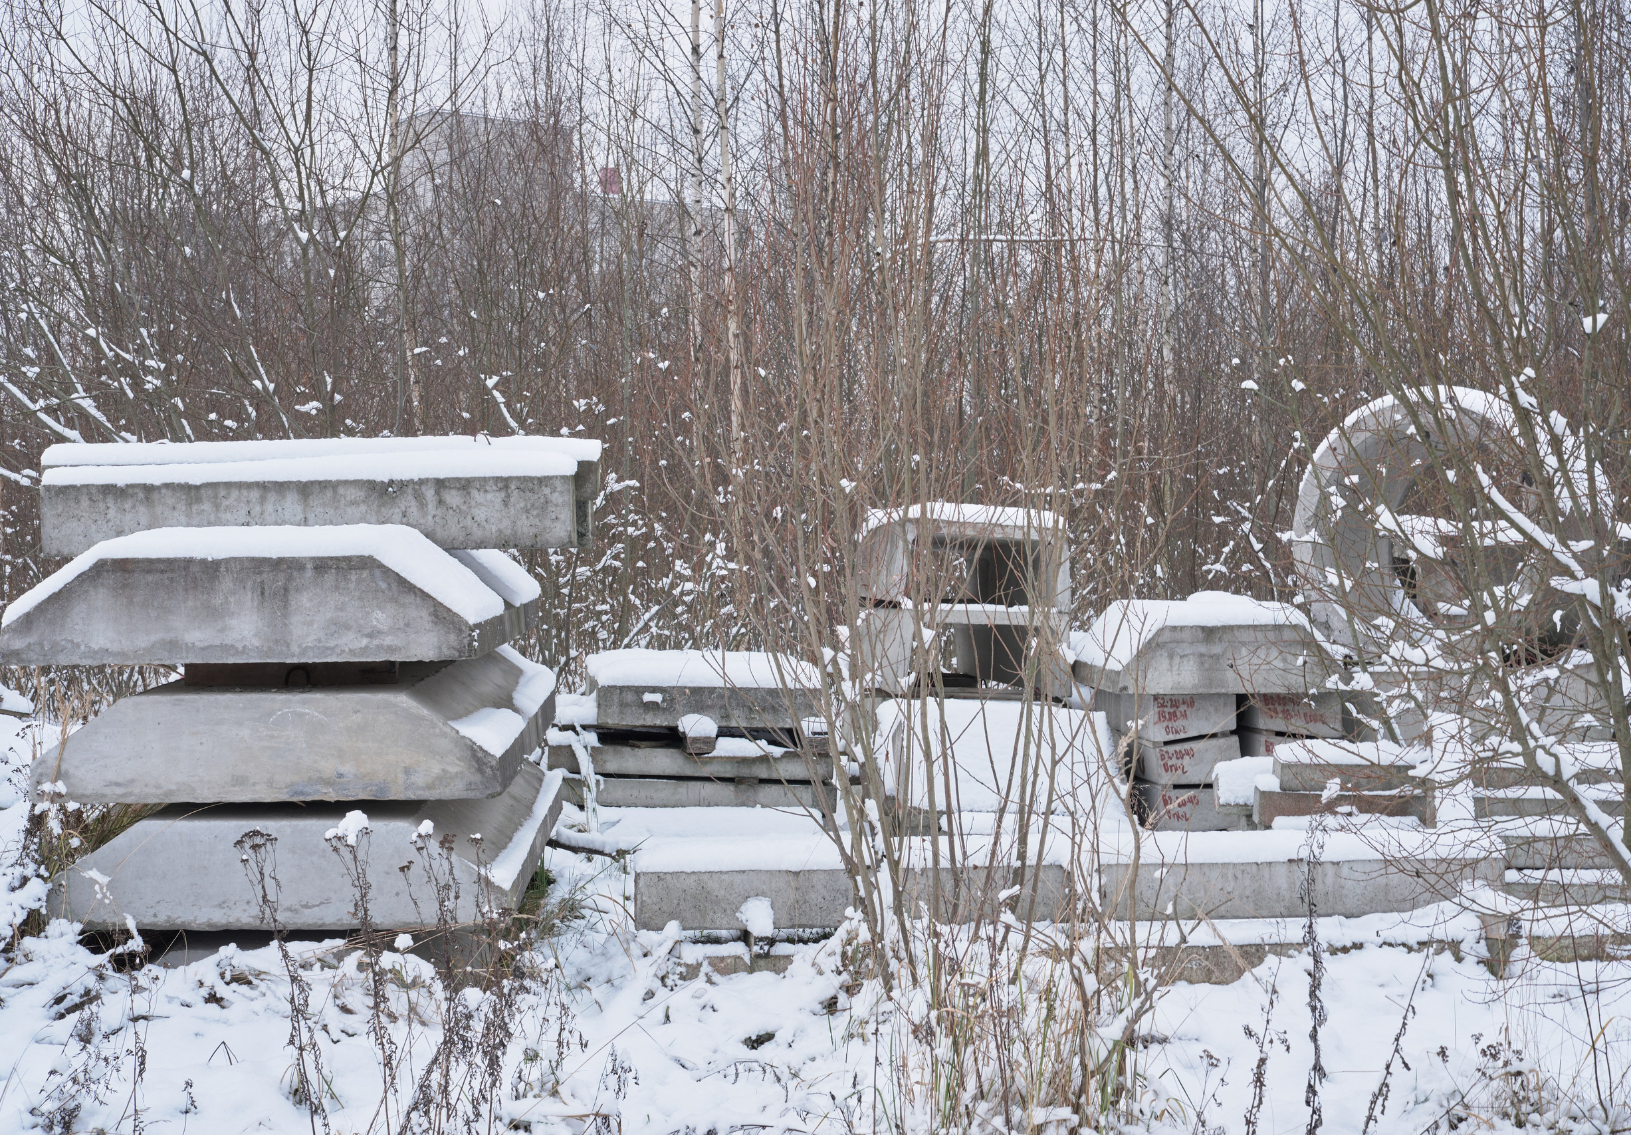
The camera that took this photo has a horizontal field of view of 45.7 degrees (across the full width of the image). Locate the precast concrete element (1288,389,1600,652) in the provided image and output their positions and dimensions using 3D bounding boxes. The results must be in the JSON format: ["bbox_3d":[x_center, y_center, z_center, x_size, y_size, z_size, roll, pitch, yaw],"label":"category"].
[{"bbox_3d":[2.980,-0.160,9.050,1.200,1.200,0.840,0,0,42],"label":"precast concrete element"}]

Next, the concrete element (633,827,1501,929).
[{"bbox_3d":[0.885,1.135,6.990,3.000,0.205,0.540,-1,0,-1],"label":"concrete element"}]

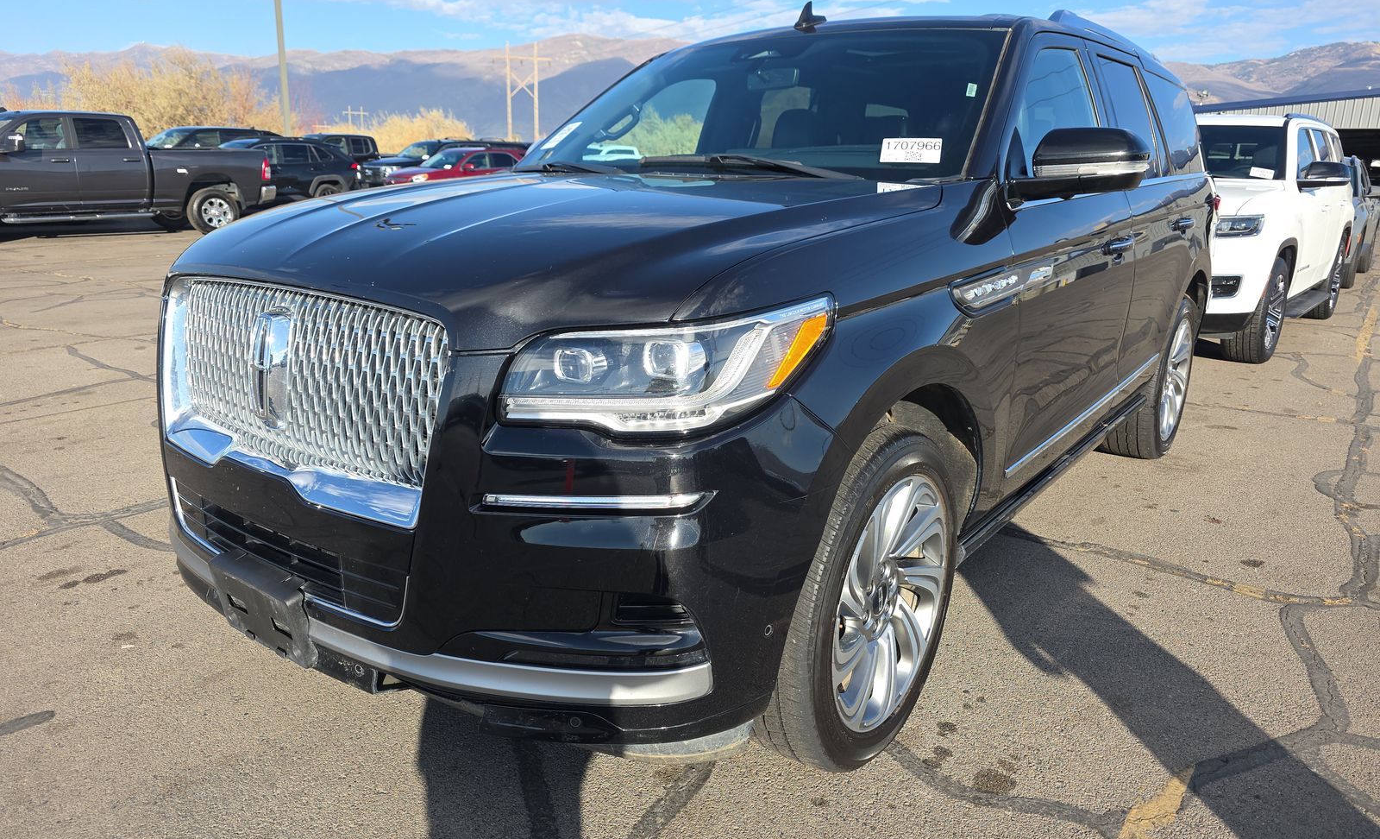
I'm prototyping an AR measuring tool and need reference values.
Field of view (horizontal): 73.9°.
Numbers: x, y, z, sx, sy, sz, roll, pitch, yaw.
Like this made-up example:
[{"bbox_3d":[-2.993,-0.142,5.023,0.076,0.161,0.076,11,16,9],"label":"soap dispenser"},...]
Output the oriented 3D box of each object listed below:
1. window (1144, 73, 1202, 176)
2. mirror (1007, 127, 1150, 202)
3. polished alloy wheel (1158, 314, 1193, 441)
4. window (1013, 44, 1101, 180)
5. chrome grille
[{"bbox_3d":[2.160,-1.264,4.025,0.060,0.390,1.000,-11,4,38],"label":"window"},{"bbox_3d":[0.956,-0.623,2.226,0.270,0.200,0.240,12,18,36],"label":"mirror"},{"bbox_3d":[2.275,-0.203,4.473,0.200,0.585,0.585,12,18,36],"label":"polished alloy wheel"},{"bbox_3d":[0.980,-0.848,2.535,0.060,0.410,0.920,-10,4,40],"label":"window"},{"bbox_3d":[-0.803,-0.066,1.842,0.930,0.380,0.110,12,6,36],"label":"chrome grille"}]

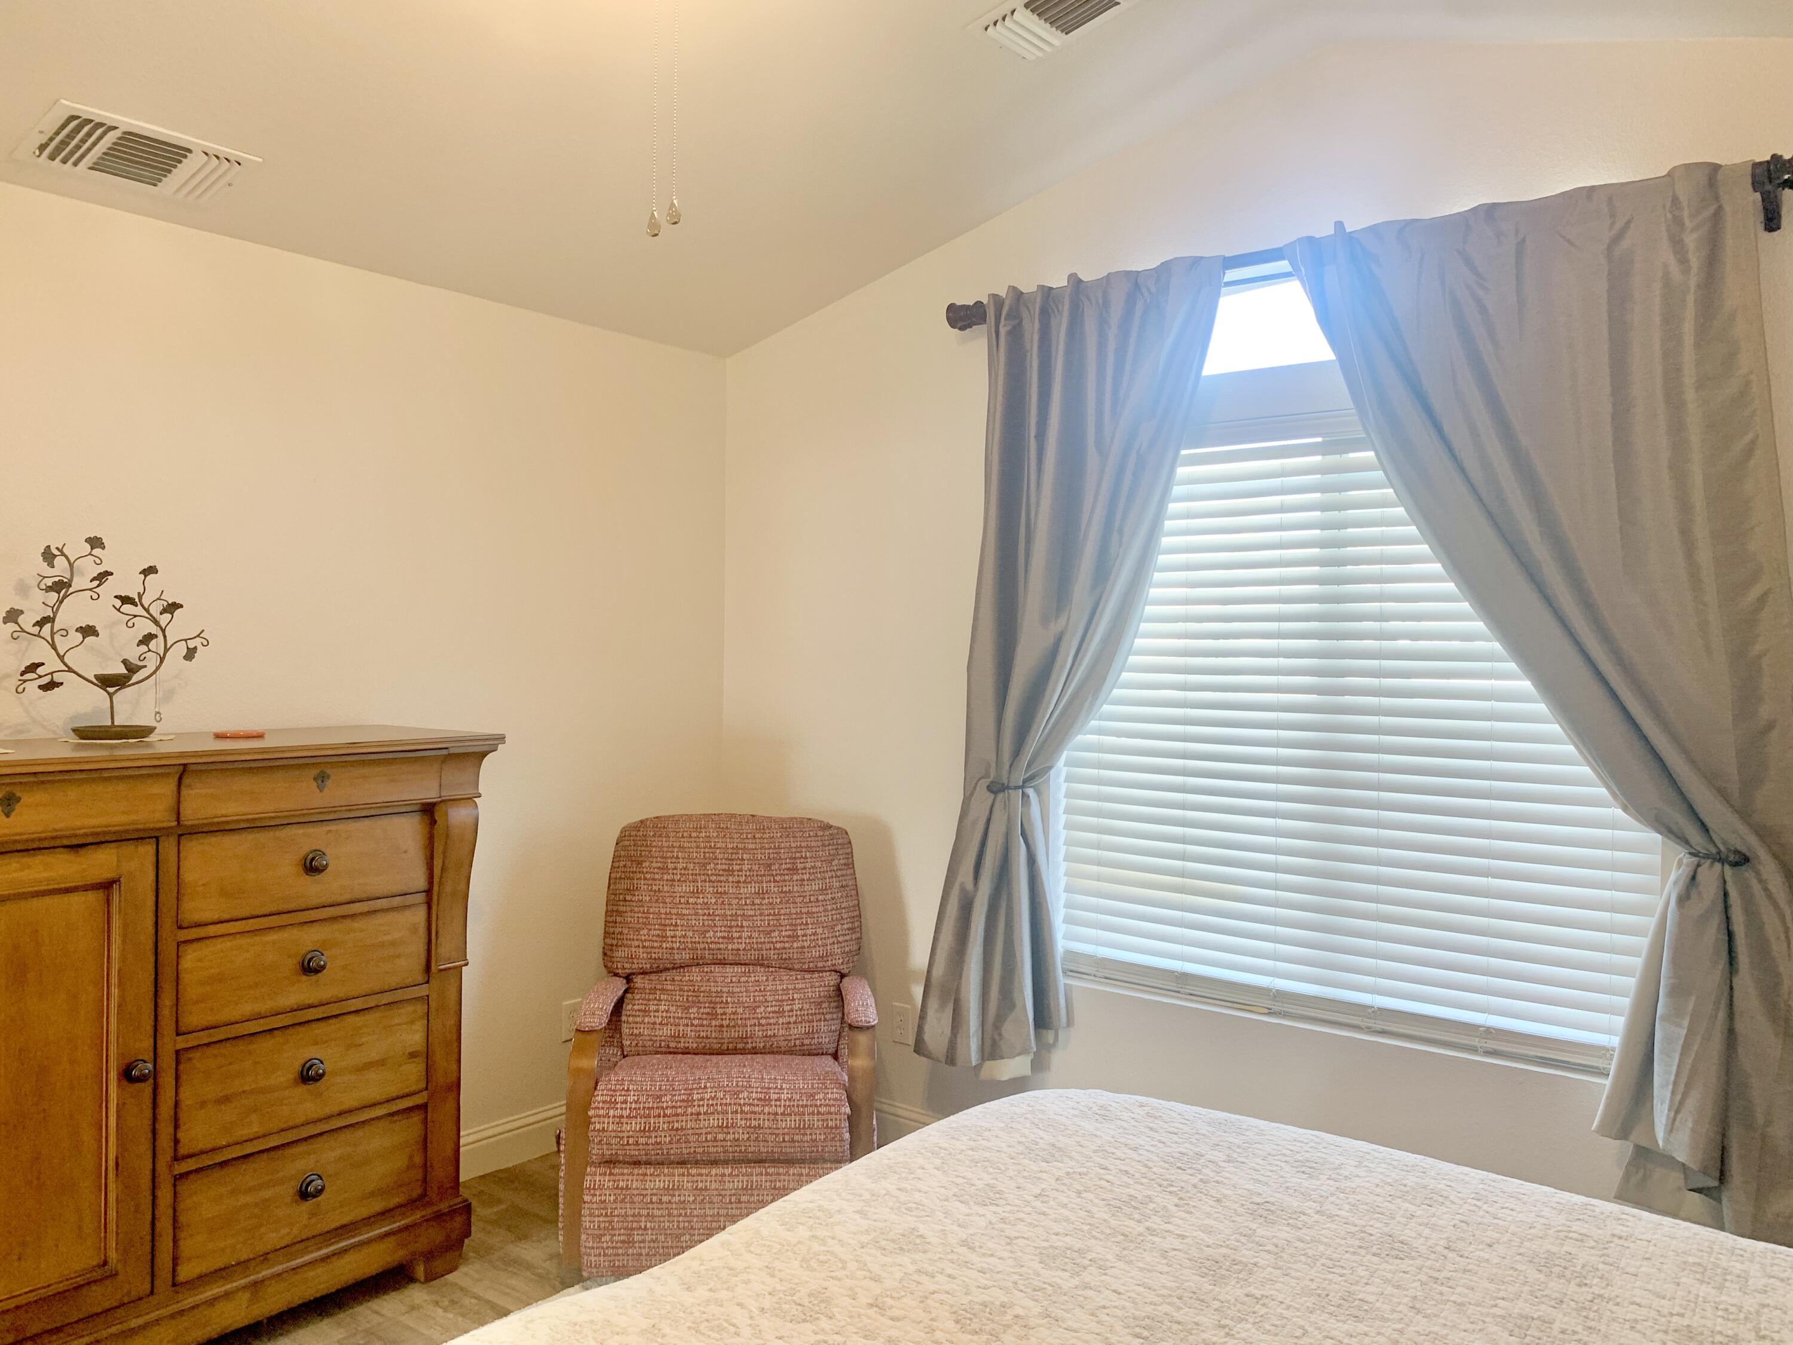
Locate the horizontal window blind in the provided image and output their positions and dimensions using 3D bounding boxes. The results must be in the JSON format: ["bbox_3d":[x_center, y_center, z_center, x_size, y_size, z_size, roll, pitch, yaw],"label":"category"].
[{"bbox_3d":[1.036,0.109,3.254,1.450,1.465,0.060,2,1,38],"label":"horizontal window blind"}]

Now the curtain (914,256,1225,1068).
[{"bbox_3d":[0.433,0.037,3.553,0.890,2.130,0.140,2,1,38],"label":"curtain"}]

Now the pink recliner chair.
[{"bbox_3d":[-0.438,0.910,3.565,0.750,1.010,0.870,1,1,-4],"label":"pink recliner chair"}]

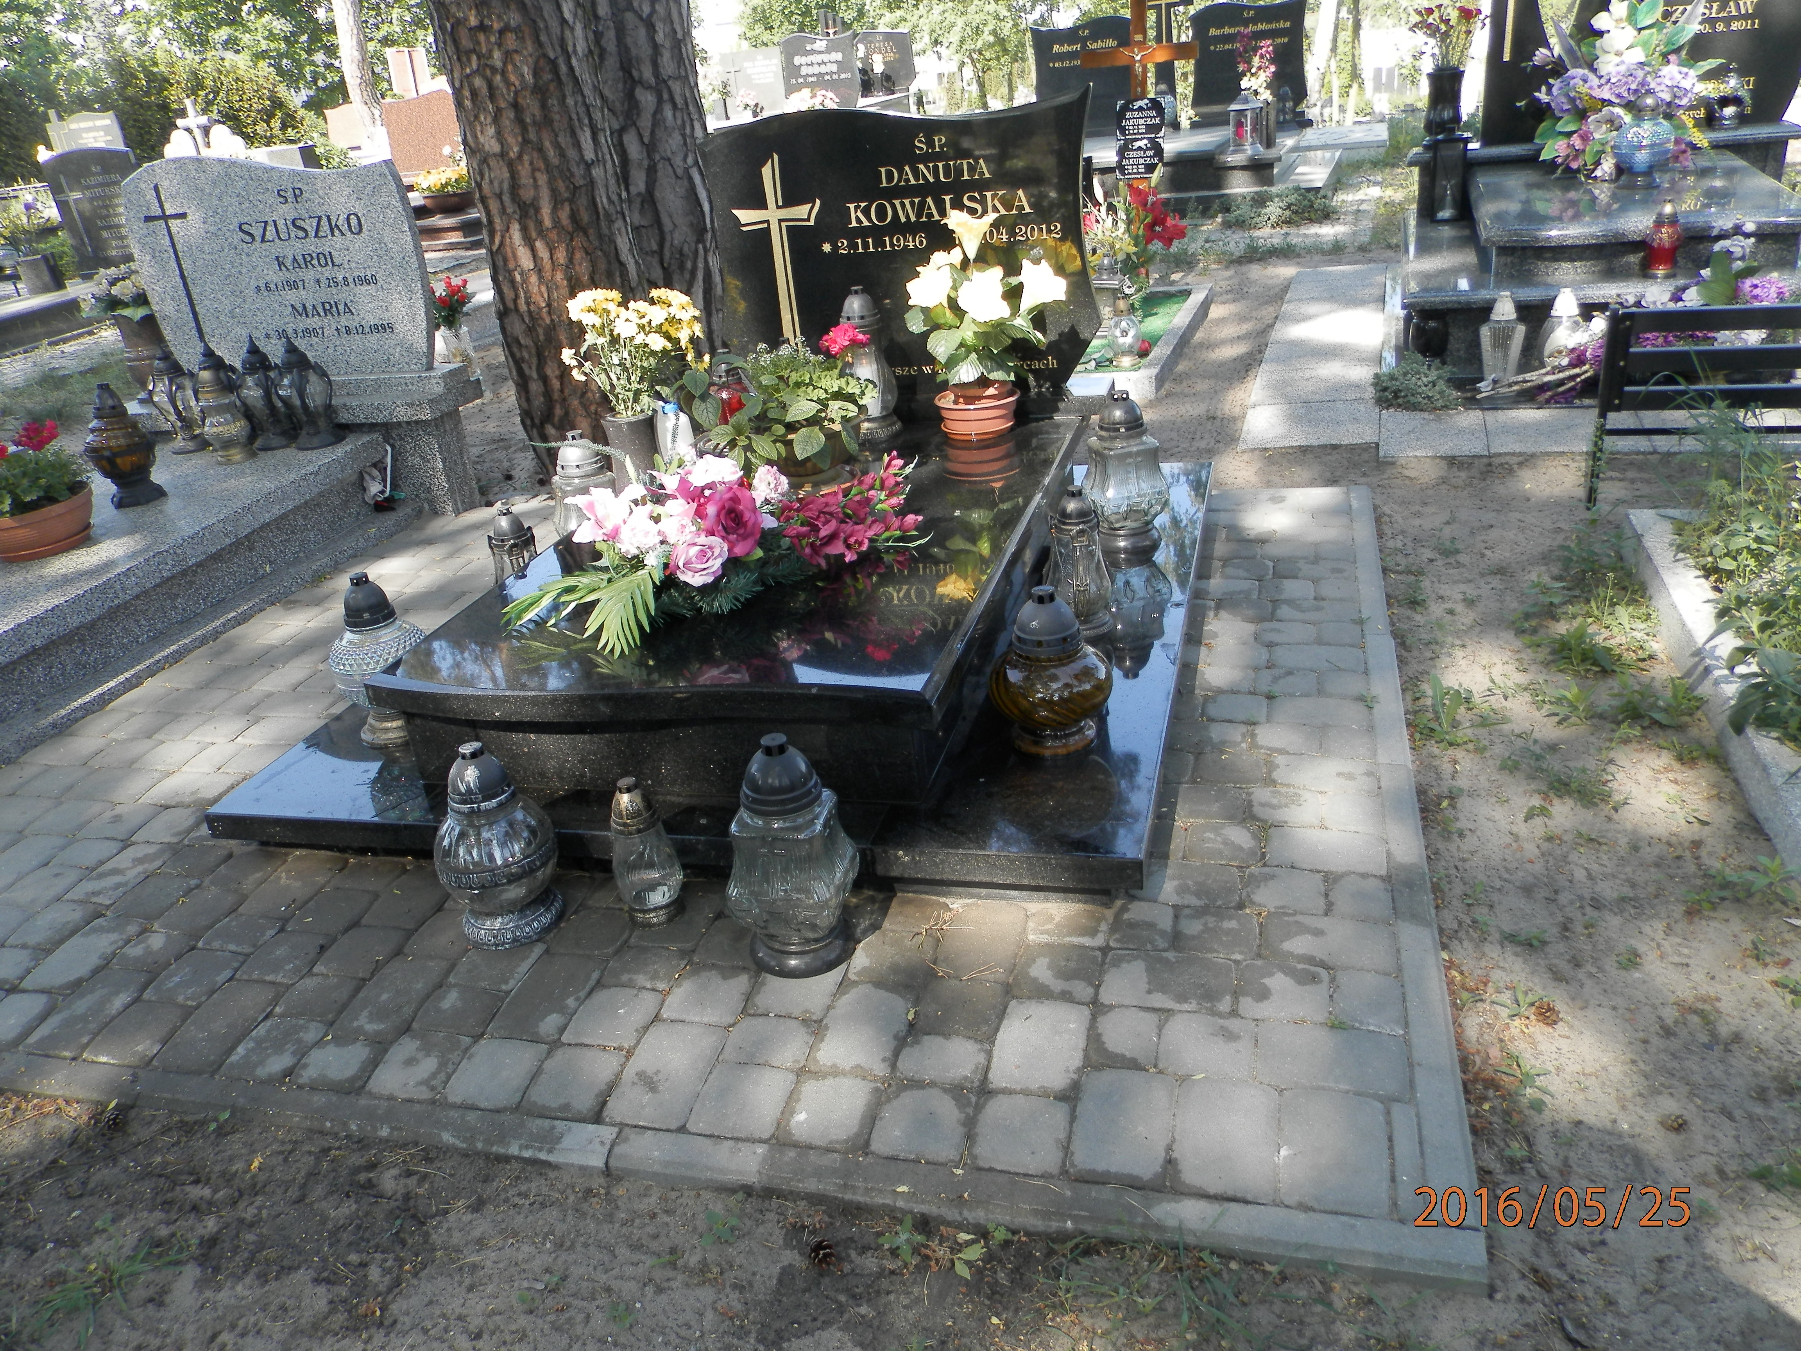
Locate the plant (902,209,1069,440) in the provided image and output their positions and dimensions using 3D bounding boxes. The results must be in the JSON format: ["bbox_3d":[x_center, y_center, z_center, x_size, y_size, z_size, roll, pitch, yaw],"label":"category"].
[{"bbox_3d":[0.202,-0.859,3.198,0.420,0.540,0.370,1,26,17],"label":"plant"}]

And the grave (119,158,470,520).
[{"bbox_3d":[-2.037,-1.094,4.278,1.186,1.162,0.302,1,27,17],"label":"grave"}]

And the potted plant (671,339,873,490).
[{"bbox_3d":[-0.285,-0.605,2.967,0.436,0.304,0.339,1,27,17],"label":"potted plant"}]

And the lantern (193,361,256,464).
[{"bbox_3d":[-2.250,-0.878,4.313,0.145,0.300,0.145,1,26,17],"label":"lantern"}]

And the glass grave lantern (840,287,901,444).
[{"bbox_3d":[-0.083,-0.806,3.353,0.137,0.380,0.137,-6,25,3],"label":"glass grave lantern"}]

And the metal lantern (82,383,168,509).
[{"bbox_3d":[-2.251,-0.676,3.766,0.181,0.319,0.181,1,27,17],"label":"metal lantern"}]

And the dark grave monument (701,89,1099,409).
[{"bbox_3d":[-0.049,-1.081,3.373,1.120,0.730,0.085,1,26,17],"label":"dark grave monument"}]

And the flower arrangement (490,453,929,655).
[{"bbox_3d":[-0.370,-0.247,2.421,0.830,0.235,0.480,-5,25,6],"label":"flower arrangement"}]

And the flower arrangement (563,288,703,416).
[{"bbox_3d":[-0.583,-0.700,2.849,0.333,0.282,0.284,1,27,17],"label":"flower arrangement"}]

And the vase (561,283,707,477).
[{"bbox_3d":[-0.571,-0.615,2.891,0.333,0.484,0.284,1,27,17],"label":"vase"}]

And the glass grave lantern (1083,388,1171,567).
[{"bbox_3d":[0.501,-0.440,2.895,0.165,0.375,0.165,-11,25,-7],"label":"glass grave lantern"}]

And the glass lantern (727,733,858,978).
[{"bbox_3d":[-0.160,0.252,1.897,0.157,0.363,0.157,1,27,17],"label":"glass lantern"}]

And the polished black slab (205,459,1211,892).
[{"bbox_3d":[-0.221,-0.207,2.893,1.684,0.333,1.843,1,27,17],"label":"polished black slab"}]

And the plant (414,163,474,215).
[{"bbox_3d":[-3.681,-3.962,10.600,0.510,0.380,0.480,1,26,17],"label":"plant"}]

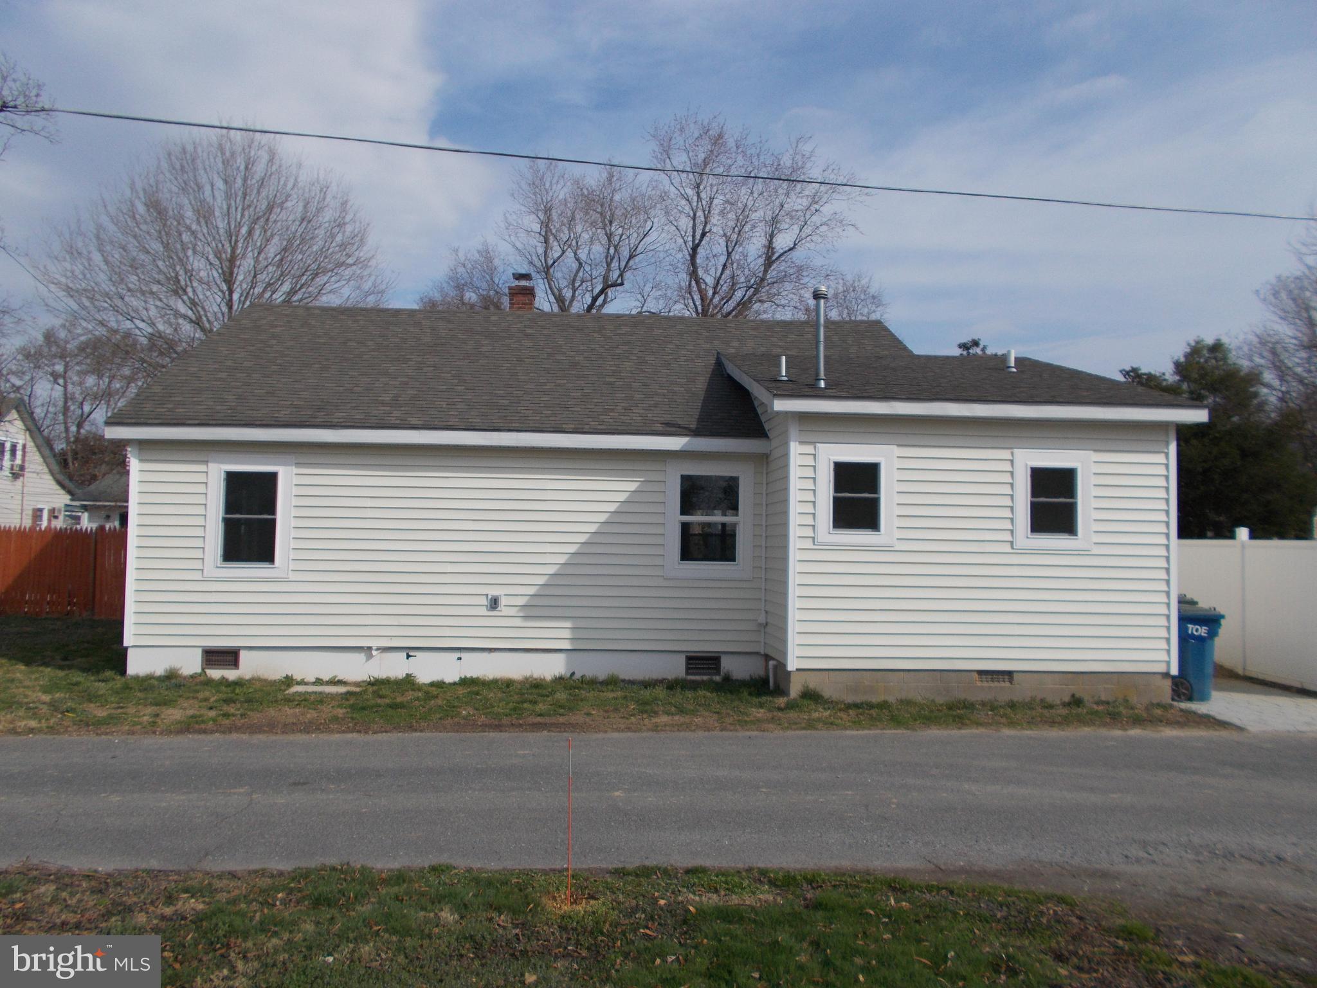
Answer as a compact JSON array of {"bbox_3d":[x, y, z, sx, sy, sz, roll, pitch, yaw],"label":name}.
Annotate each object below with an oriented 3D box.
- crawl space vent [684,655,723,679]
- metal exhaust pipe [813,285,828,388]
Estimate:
[{"bbox_3d":[0.545,2.101,12.068,0.456,0.249,0.070,1,-3,-4],"label":"crawl space vent"},{"bbox_3d":[1.906,-1.858,11.671,0.170,1.227,0.170,1,-3,-4],"label":"metal exhaust pipe"}]

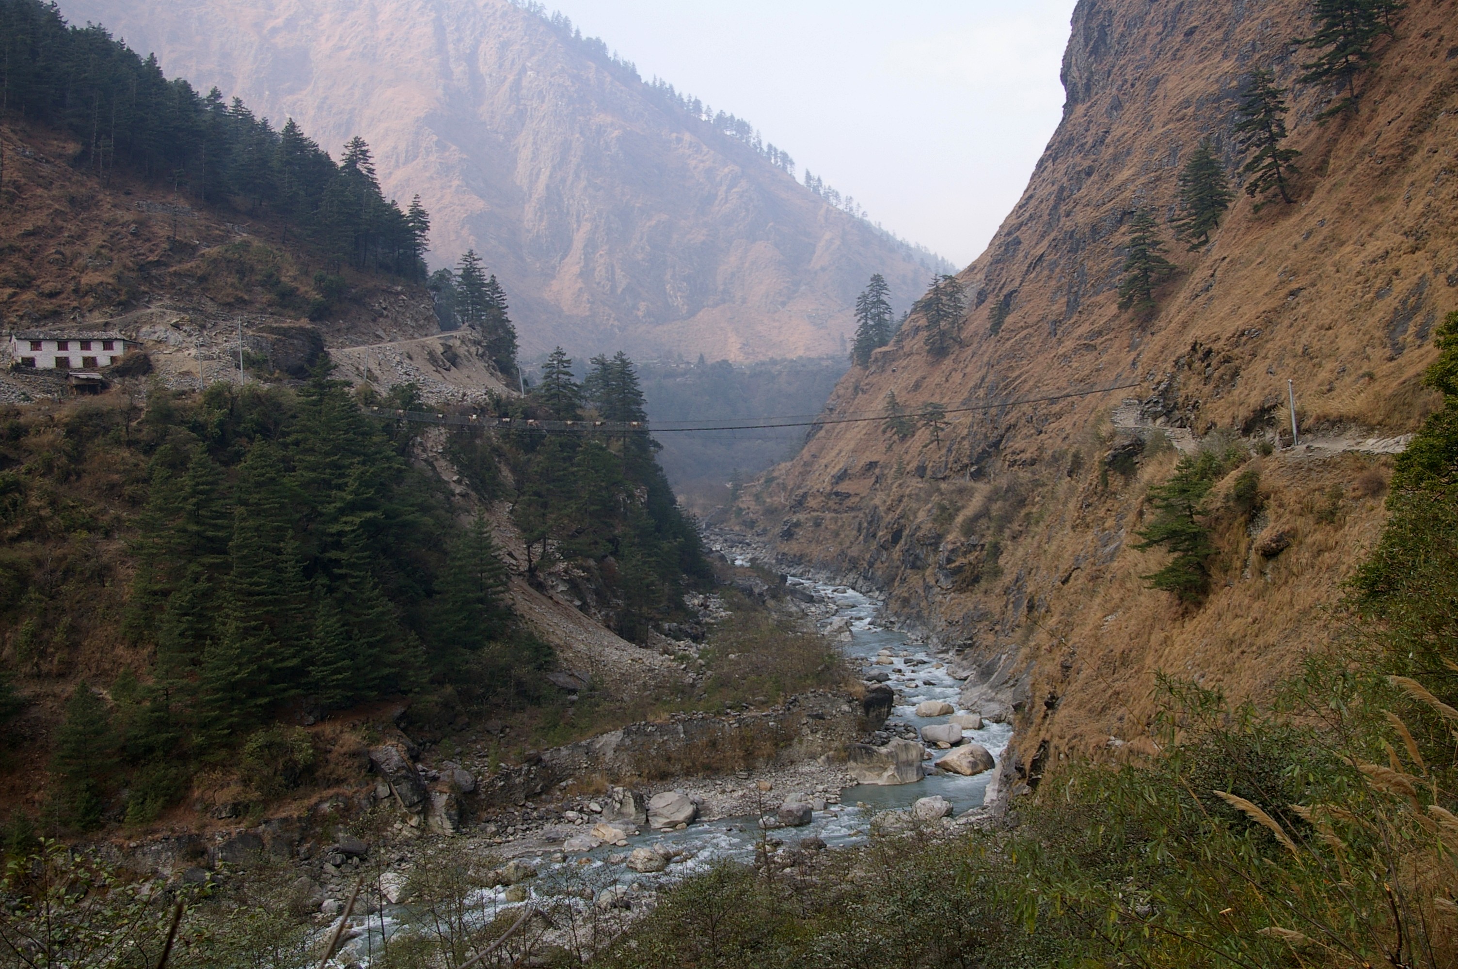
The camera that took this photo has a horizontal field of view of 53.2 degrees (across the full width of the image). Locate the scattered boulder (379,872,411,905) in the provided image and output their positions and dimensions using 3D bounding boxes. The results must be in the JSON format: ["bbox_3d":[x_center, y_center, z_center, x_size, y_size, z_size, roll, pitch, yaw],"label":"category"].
[{"bbox_3d":[-29.380,35.480,128.000,2.720,2.760,2.450,-1,1,0],"label":"scattered boulder"}]

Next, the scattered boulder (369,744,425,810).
[{"bbox_3d":[-36.233,31.921,159.000,6.027,6.805,4.219,-1,1,-13],"label":"scattered boulder"}]

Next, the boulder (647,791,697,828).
[{"bbox_3d":[-6.010,34.310,153.710,5.250,3.770,4.200,-1,1,0],"label":"boulder"}]

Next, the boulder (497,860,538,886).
[{"bbox_3d":[-19.310,35.490,133.120,3.430,2.180,2.750,-1,1,0],"label":"boulder"}]

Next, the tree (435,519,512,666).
[{"bbox_3d":[-32.550,13.380,185.000,9.690,18.950,9.690,-1,1,0],"label":"tree"}]

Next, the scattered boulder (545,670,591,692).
[{"bbox_3d":[-20.280,24.970,184.600,5.600,2.740,3.920,-1,1,0],"label":"scattered boulder"}]

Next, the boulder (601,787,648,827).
[{"bbox_3d":[-11.190,34.420,155.580,4.840,3.930,3.870,-1,1,0],"label":"boulder"}]

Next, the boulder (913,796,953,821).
[{"bbox_3d":[23.094,36.691,165.000,4.461,2.503,3.791,-1,1,8],"label":"boulder"}]

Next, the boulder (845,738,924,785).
[{"bbox_3d":[19.700,34.995,184.000,9.828,5.250,6.879,-1,1,6],"label":"boulder"}]

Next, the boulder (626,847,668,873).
[{"bbox_3d":[-8.360,38.303,148.500,4.278,1.975,3.636,-1,1,-3],"label":"boulder"}]

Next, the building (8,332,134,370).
[{"bbox_3d":[-98.875,-20.023,219.000,16.276,5.200,6.000,-1,1,-38],"label":"building"}]

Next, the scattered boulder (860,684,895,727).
[{"bbox_3d":[21.430,31.850,209.950,4.780,5.930,4.780,-1,1,0],"label":"scattered boulder"}]

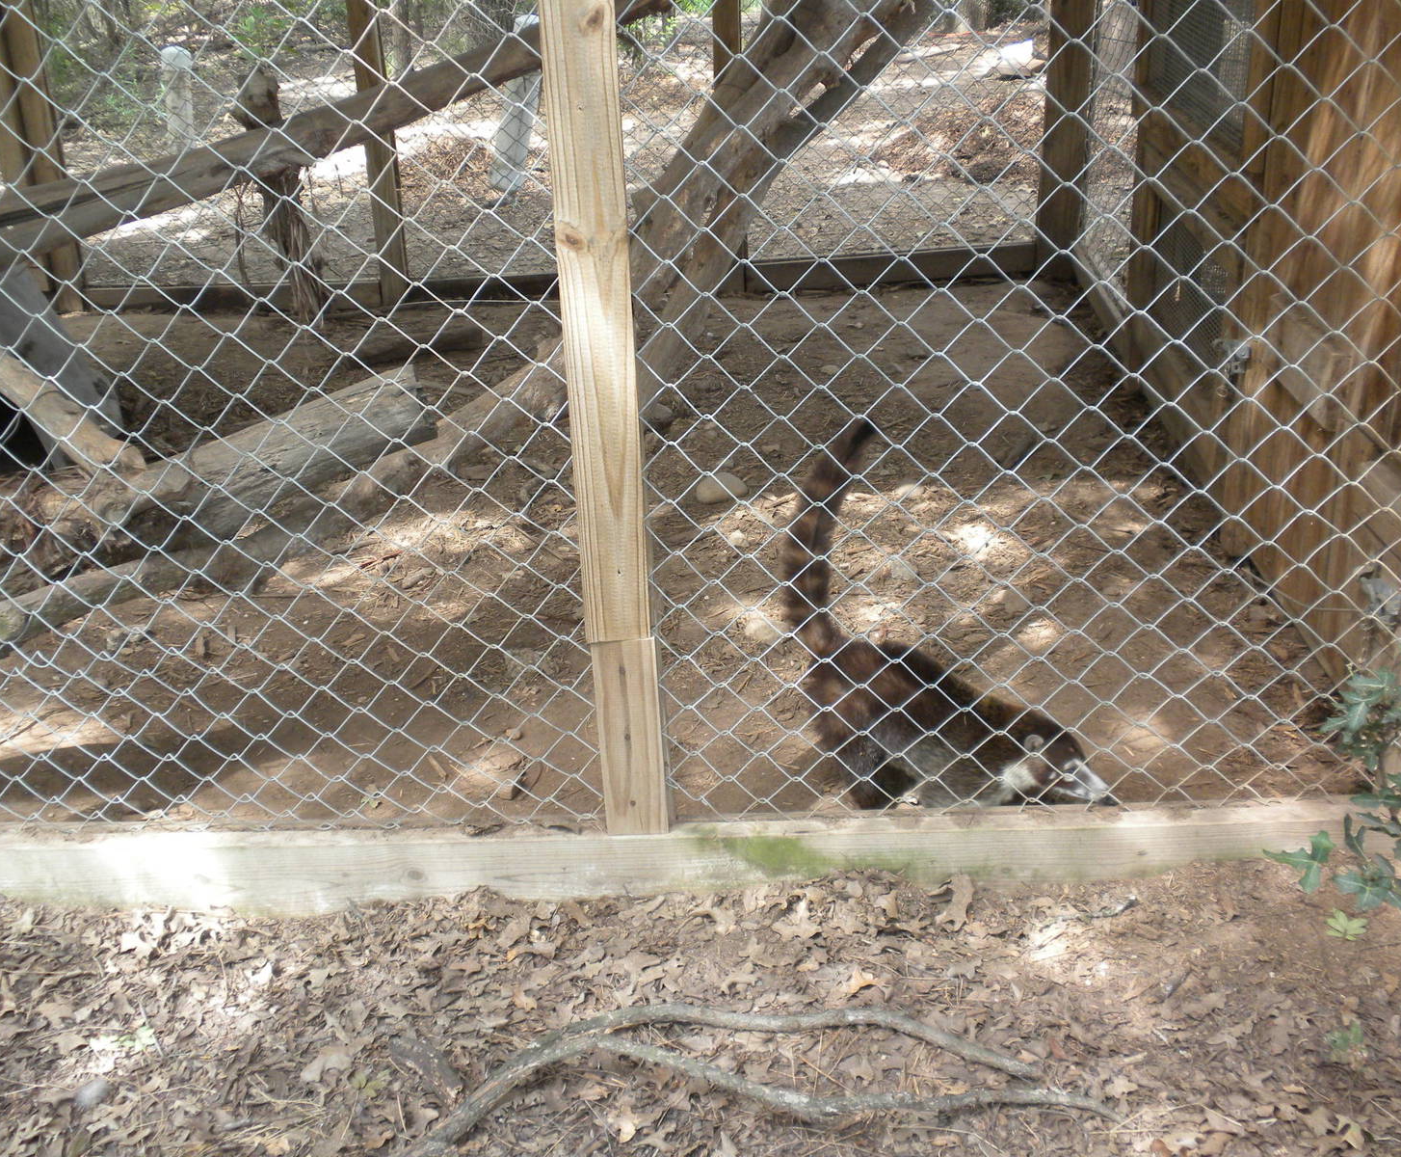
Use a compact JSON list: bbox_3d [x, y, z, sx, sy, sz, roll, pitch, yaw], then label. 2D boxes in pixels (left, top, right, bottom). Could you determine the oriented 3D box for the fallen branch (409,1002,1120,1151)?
[{"bbox_3d":[0.071,0.593,2.006,0.830,0.060,0.260,-2,23,0],"label":"fallen branch"}]

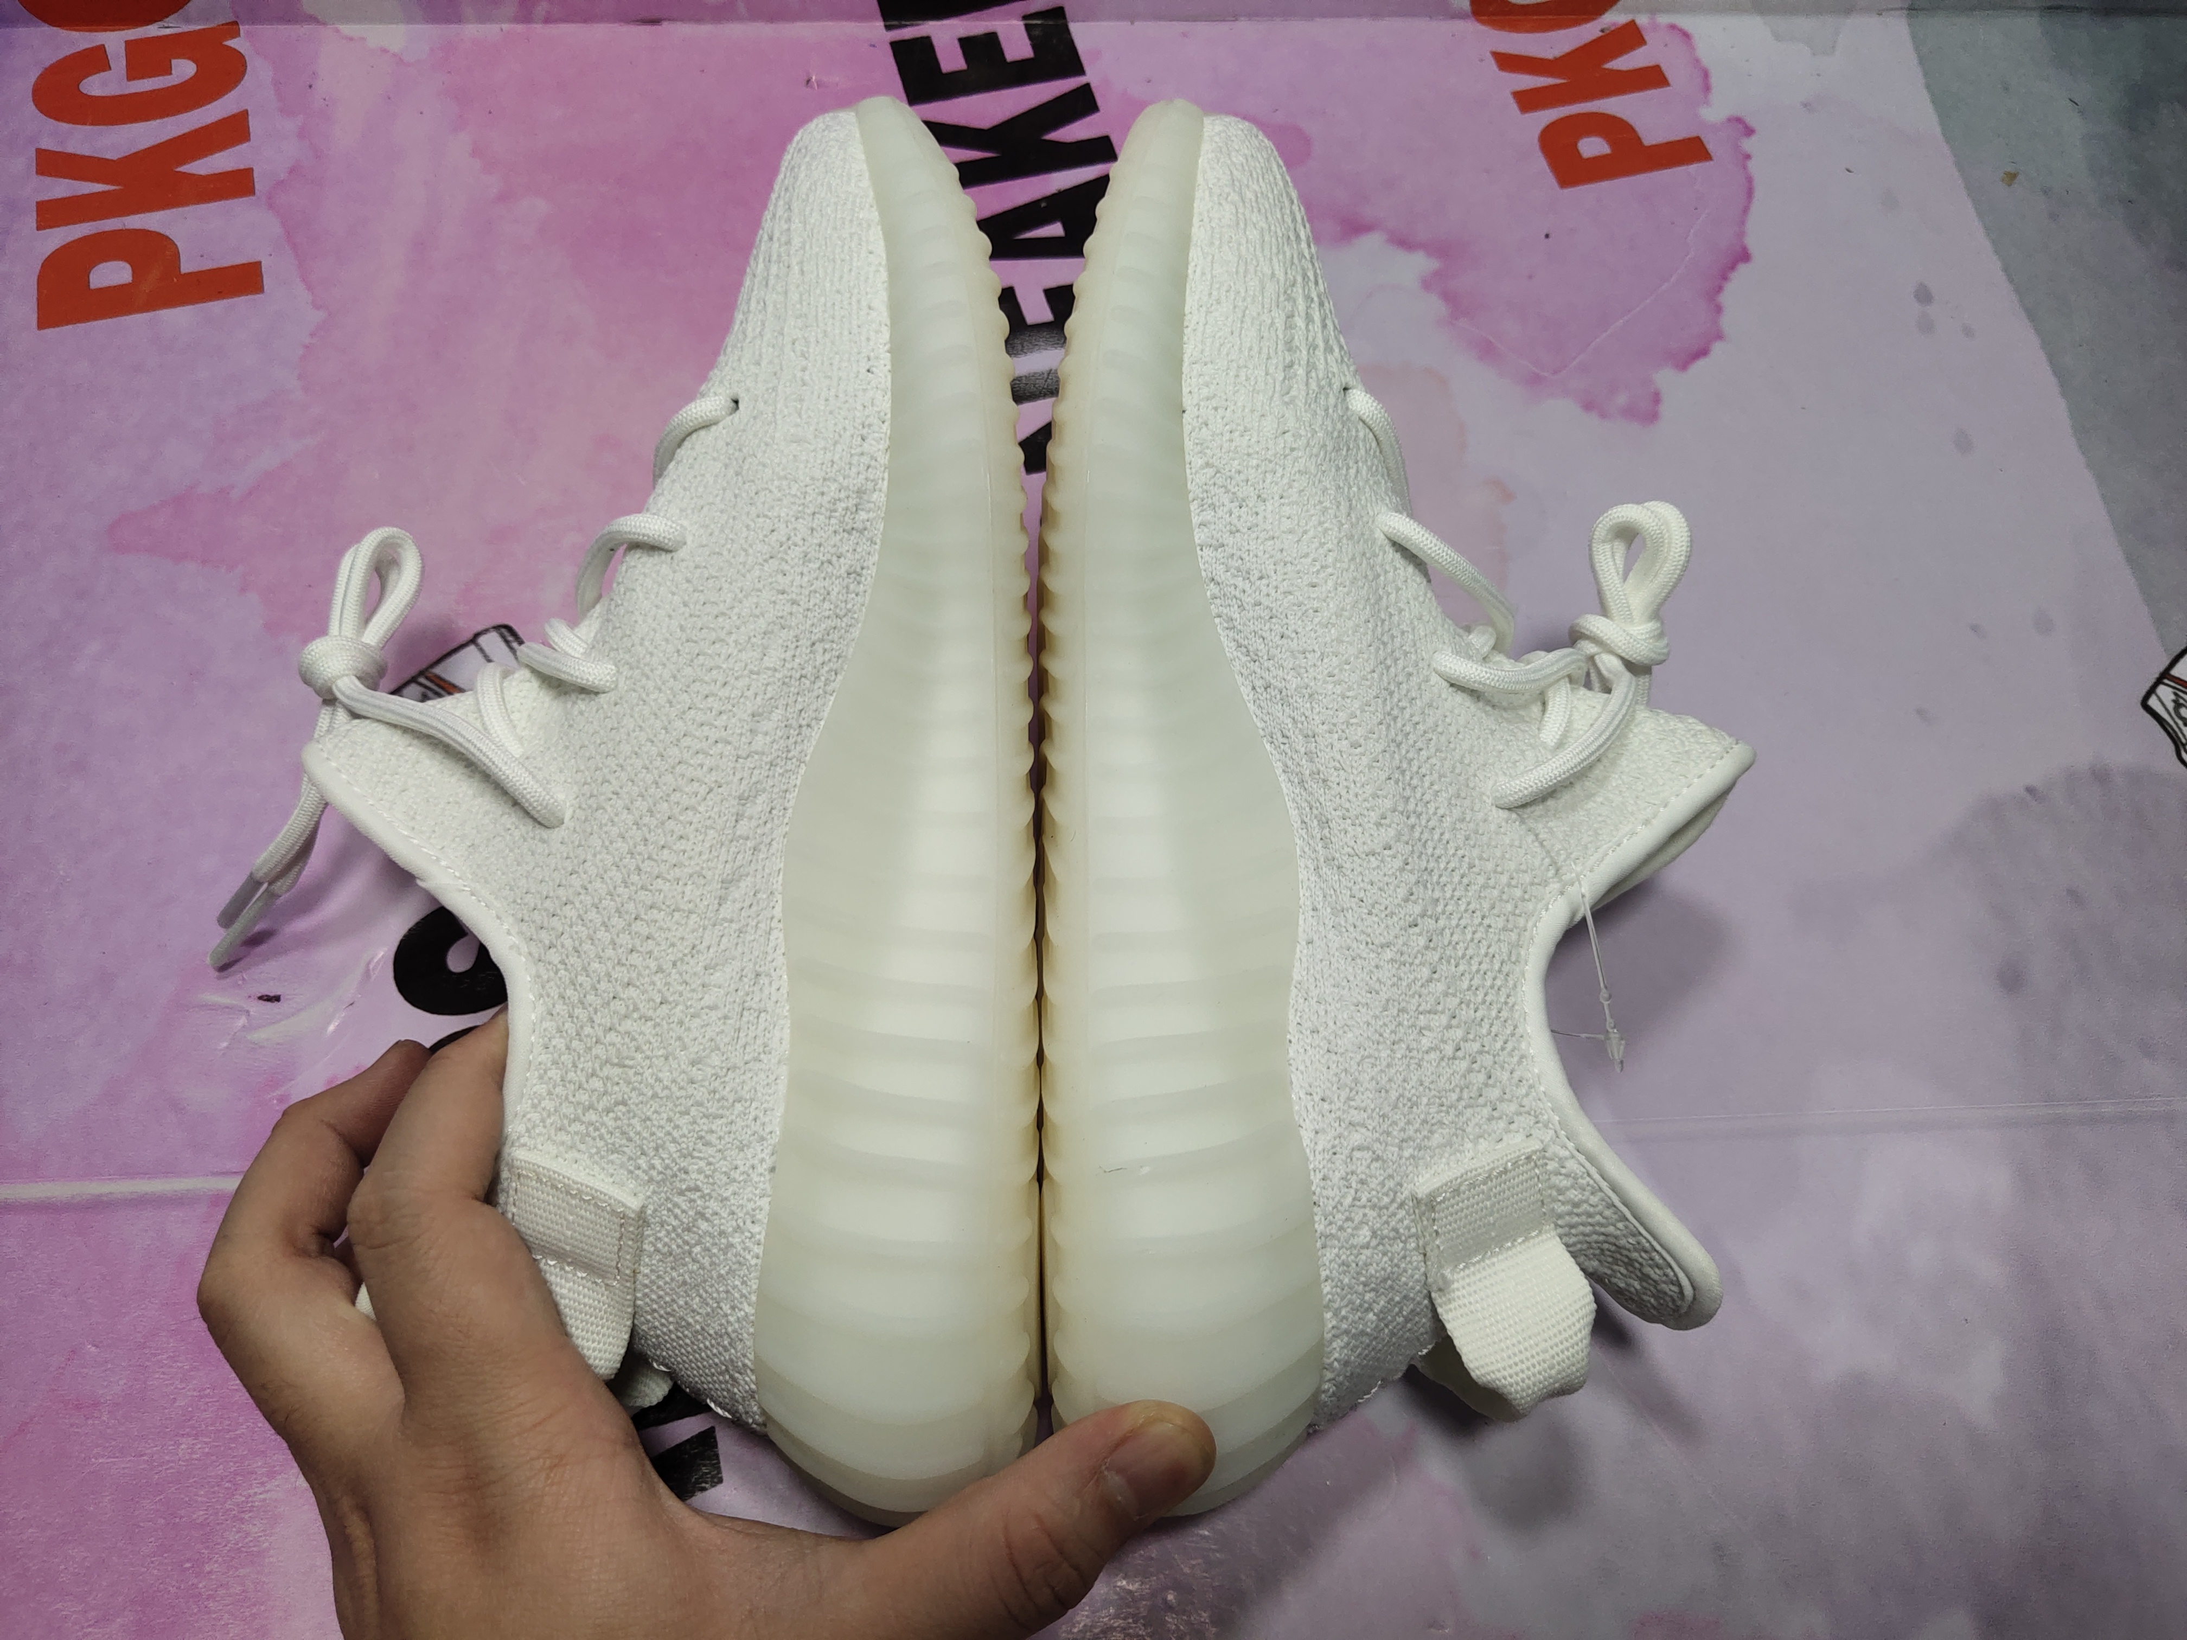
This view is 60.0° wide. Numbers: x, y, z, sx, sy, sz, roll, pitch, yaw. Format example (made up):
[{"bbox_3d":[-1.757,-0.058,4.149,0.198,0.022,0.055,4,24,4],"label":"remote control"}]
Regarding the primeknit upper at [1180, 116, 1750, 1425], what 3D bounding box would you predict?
[{"bbox_3d":[0.071,-0.021,0.377,0.111,0.100,0.266,1,69,-4],"label":"primeknit upper"}]

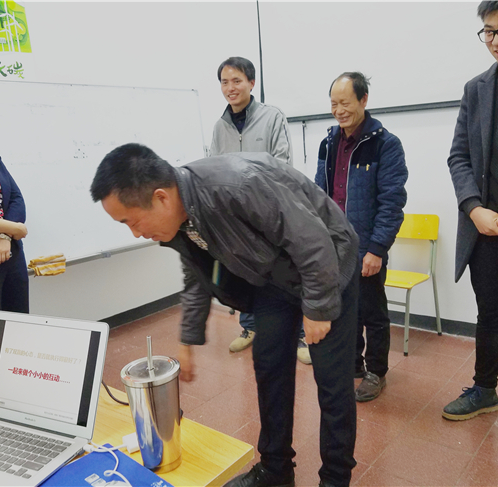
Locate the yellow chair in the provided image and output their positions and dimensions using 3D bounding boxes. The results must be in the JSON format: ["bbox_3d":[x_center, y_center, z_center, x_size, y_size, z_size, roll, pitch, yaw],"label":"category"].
[{"bbox_3d":[0.930,0.232,3.032,0.400,0.776,0.435,5,15,41],"label":"yellow chair"}]

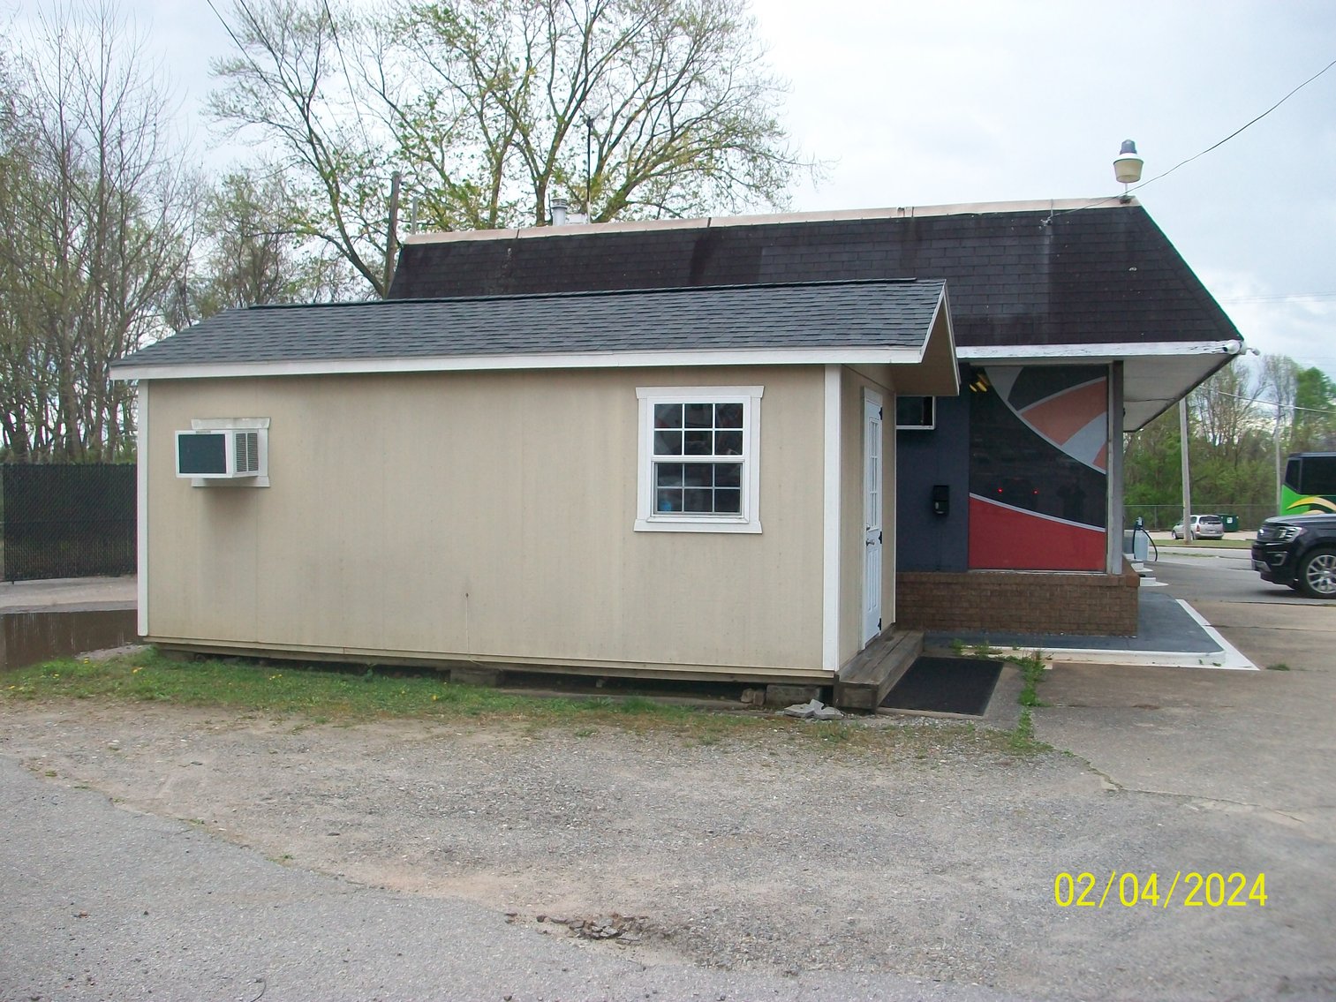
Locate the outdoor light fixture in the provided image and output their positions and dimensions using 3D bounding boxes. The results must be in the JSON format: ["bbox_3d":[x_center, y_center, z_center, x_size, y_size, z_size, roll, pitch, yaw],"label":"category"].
[{"bbox_3d":[4.805,-3.477,13.700,0.310,0.600,0.310,1,2,17],"label":"outdoor light fixture"}]

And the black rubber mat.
[{"bbox_3d":[2.277,1.465,10.653,0.750,0.015,2.680,1,2,17],"label":"black rubber mat"}]

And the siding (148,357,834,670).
[{"bbox_3d":[-1.678,0.107,10.441,5.950,2.270,0.050,1,2,17],"label":"siding"}]

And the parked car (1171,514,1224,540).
[{"bbox_3d":[37.099,1.866,92.000,1.880,1.730,4.920,0,1,1],"label":"parked car"}]

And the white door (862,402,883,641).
[{"bbox_3d":[1.727,0.170,11.072,0.050,2.050,0.930,1,2,17],"label":"white door"}]

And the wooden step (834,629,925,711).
[{"bbox_3d":[1.822,1.369,10.920,0.280,0.190,3.060,1,2,17],"label":"wooden step"}]

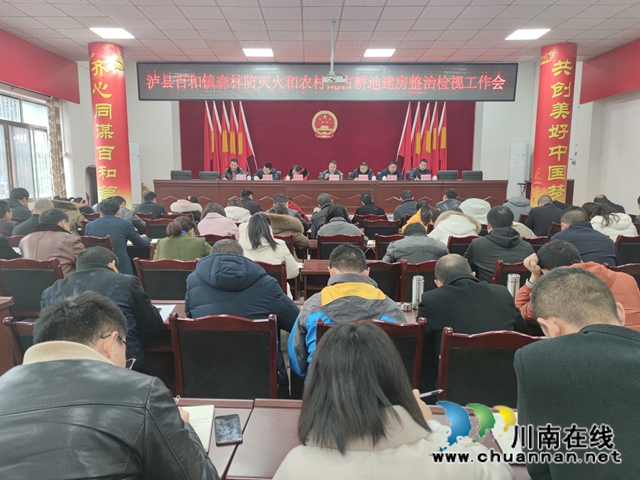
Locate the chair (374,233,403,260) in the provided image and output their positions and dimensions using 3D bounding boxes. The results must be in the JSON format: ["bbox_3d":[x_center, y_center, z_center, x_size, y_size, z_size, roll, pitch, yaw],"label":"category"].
[{"bbox_3d":[0.762,0.372,4.605,0.460,0.940,0.540,0,8,0],"label":"chair"}]

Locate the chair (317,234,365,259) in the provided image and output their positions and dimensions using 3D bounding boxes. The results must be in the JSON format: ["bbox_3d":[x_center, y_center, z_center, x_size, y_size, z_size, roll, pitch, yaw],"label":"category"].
[{"bbox_3d":[0.191,0.409,4.560,0.460,0.980,0.560,0,8,-1],"label":"chair"}]

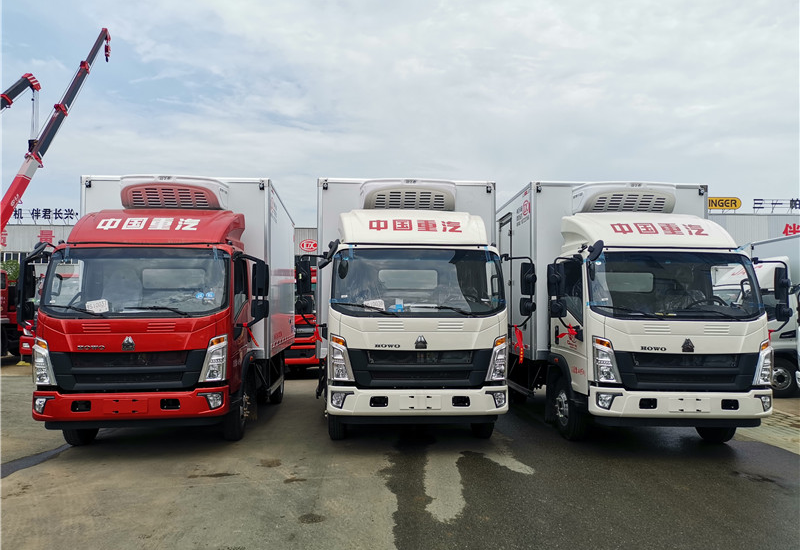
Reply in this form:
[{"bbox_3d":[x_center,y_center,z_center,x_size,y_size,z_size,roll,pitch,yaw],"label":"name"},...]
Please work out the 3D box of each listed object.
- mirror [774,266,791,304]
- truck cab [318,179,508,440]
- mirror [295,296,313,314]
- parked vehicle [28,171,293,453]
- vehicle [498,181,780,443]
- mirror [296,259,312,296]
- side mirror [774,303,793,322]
[{"bbox_3d":[4.331,0.107,6.800,0.190,0.370,0.110,1,-4,-14],"label":"mirror"},{"bbox_3d":[0.014,0.469,9.368,2.441,3.338,5.960,0,-3,-4],"label":"truck cab"},{"bbox_3d":[-1.063,0.330,6.660,0.190,0.190,0.110,0,-3,11],"label":"mirror"},{"bbox_3d":[-3.081,0.443,9.161,2.441,3.338,5.960,1,-3,-6],"label":"parked vehicle"},{"bbox_3d":[2.962,0.482,9.376,2.441,3.338,5.960,0,-3,-2],"label":"vehicle"},{"bbox_3d":[-1.061,0.024,6.660,0.190,0.350,0.110,0,-3,11],"label":"mirror"},{"bbox_3d":[4.347,0.428,6.800,0.190,0.195,0.120,1,-4,-14],"label":"side mirror"}]

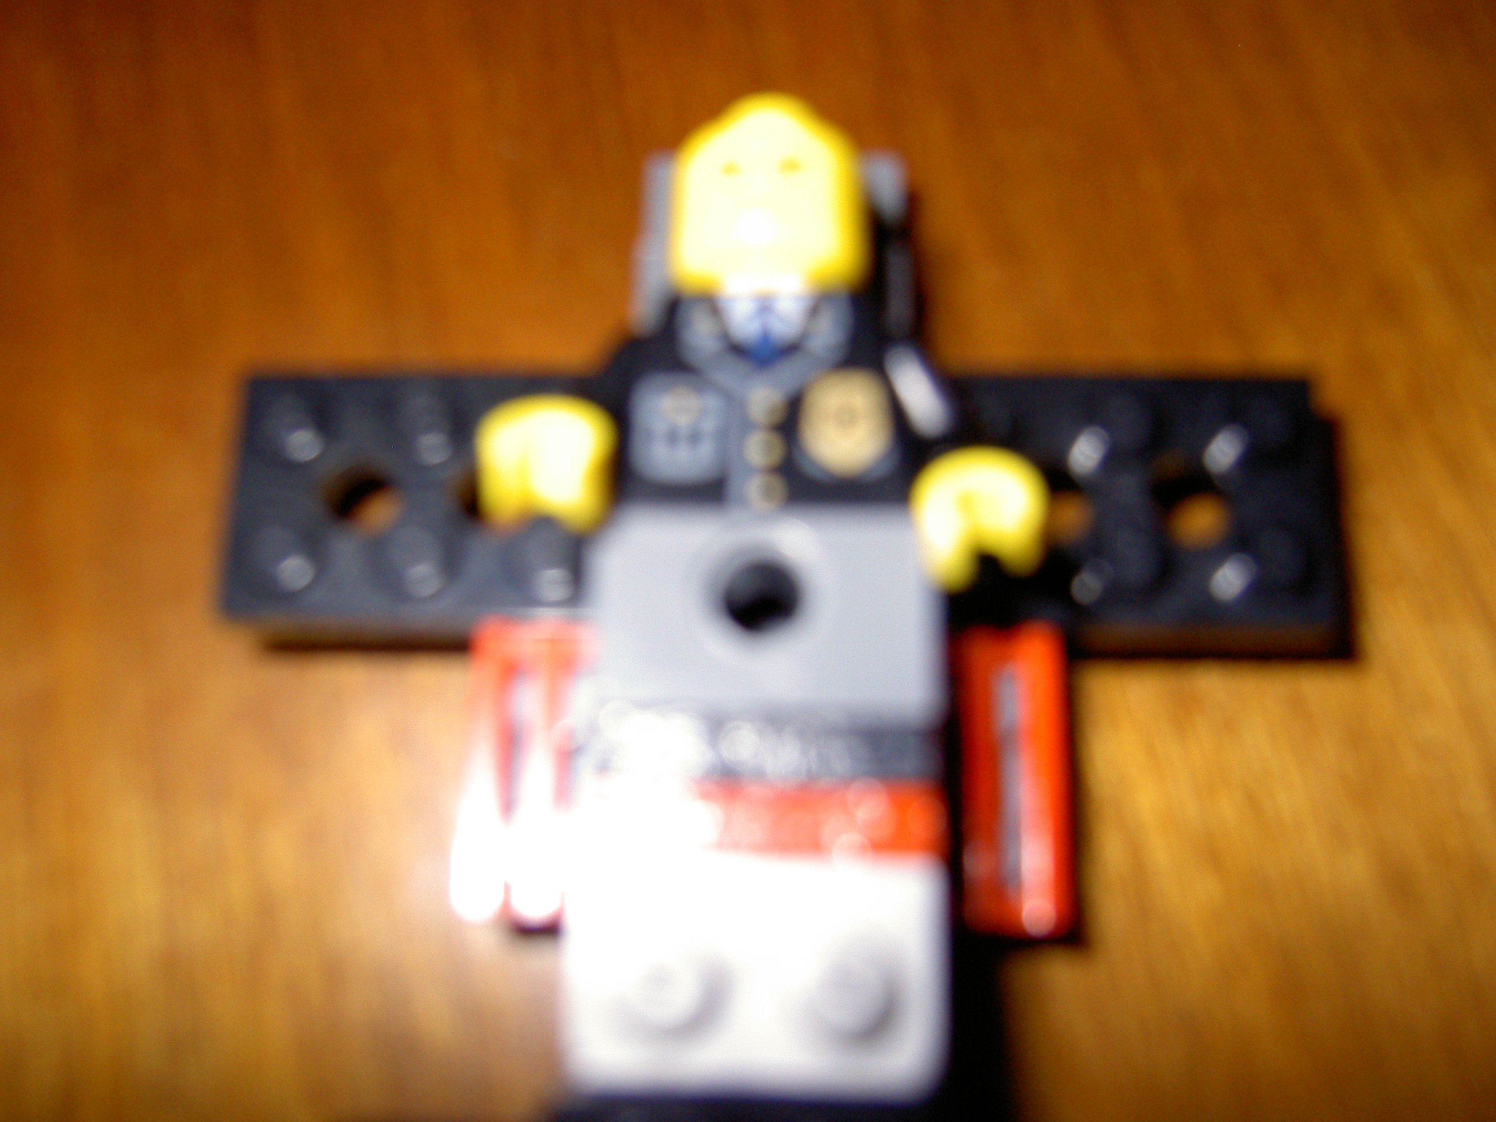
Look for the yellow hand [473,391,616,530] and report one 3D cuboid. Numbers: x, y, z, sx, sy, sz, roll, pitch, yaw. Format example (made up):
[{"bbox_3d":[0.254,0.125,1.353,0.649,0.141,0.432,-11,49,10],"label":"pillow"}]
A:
[{"bbox_3d":[-0.010,-0.005,0.070,0.005,0.005,0.006,-9,31,9],"label":"yellow hand"}]

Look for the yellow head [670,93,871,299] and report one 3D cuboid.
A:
[{"bbox_3d":[0.001,-0.019,0.082,0.010,0.010,0.011,-1,72,5],"label":"yellow head"}]

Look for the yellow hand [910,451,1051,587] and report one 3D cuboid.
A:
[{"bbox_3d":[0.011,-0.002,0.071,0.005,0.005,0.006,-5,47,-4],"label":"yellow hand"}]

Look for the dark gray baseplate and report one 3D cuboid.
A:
[{"bbox_3d":[0.002,-0.004,0.086,0.064,0.005,0.016,0,72,1],"label":"dark gray baseplate"}]

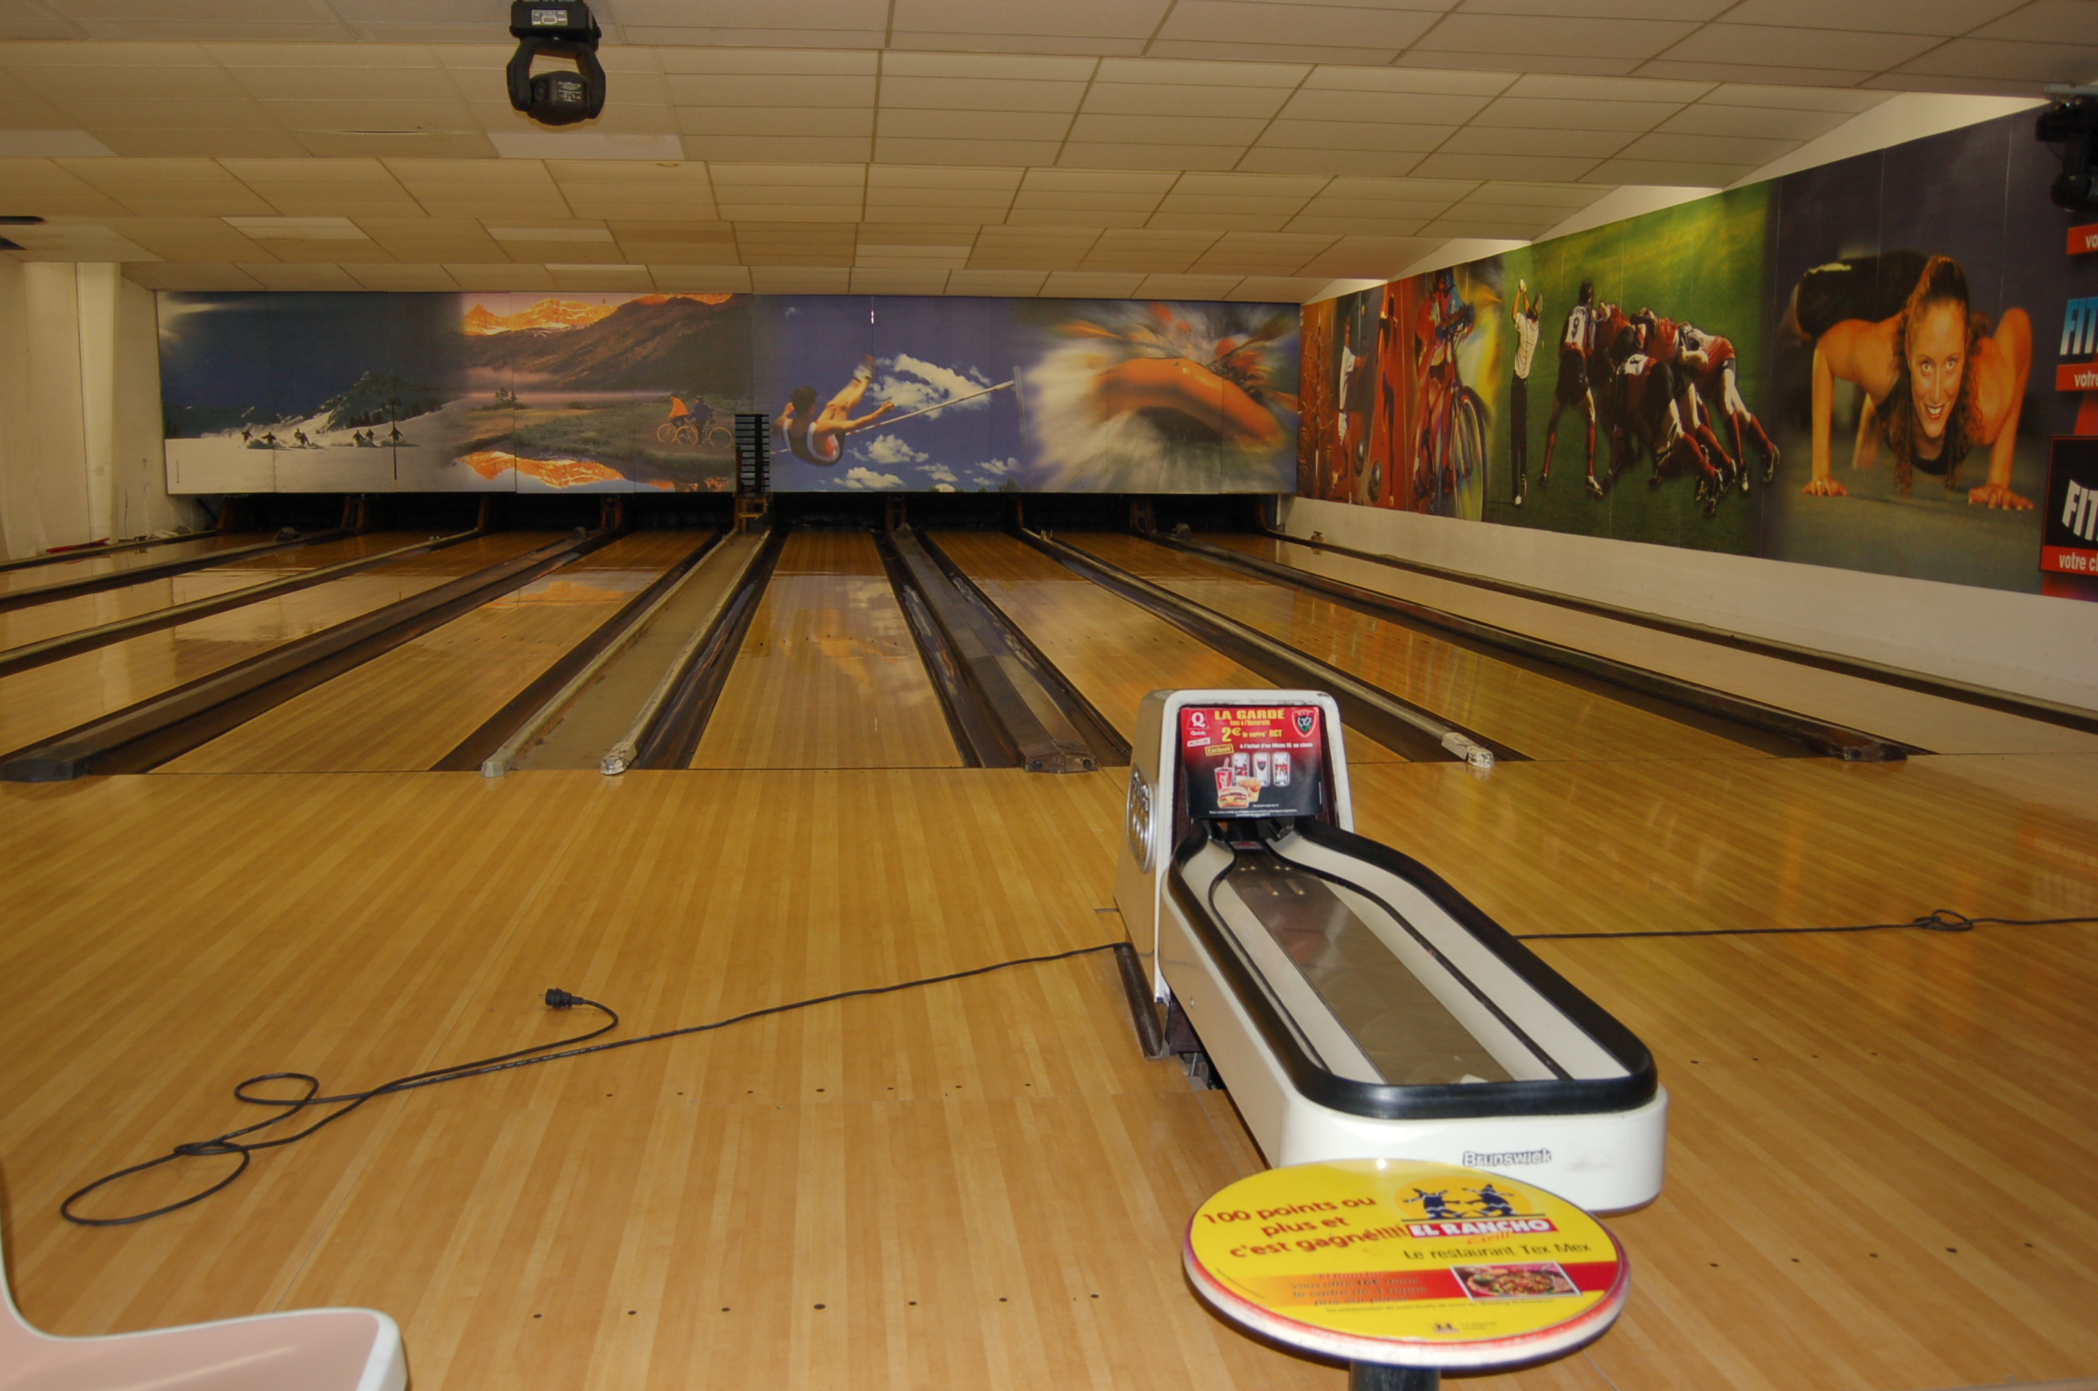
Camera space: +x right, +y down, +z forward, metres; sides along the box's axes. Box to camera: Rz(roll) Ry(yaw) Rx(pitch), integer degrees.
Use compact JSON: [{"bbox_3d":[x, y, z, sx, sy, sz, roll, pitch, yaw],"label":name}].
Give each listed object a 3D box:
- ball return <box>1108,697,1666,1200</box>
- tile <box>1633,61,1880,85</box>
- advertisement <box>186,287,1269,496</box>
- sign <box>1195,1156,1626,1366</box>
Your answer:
[{"bbox_3d":[0.483,0.445,3.287,0.510,0.790,2.030,0,8,-7],"label":"ball return"},{"bbox_3d":[3.537,-3.120,8.721,1.240,0.020,0.310,0,3,-7],"label":"tile"},{"bbox_3d":[-3.923,-3.943,23.035,14.780,2.650,0.060,0,8,-7],"label":"advertisement"},{"bbox_3d":[0.315,0.522,1.623,0.390,0.030,0.390,0,8,-7],"label":"sign"}]

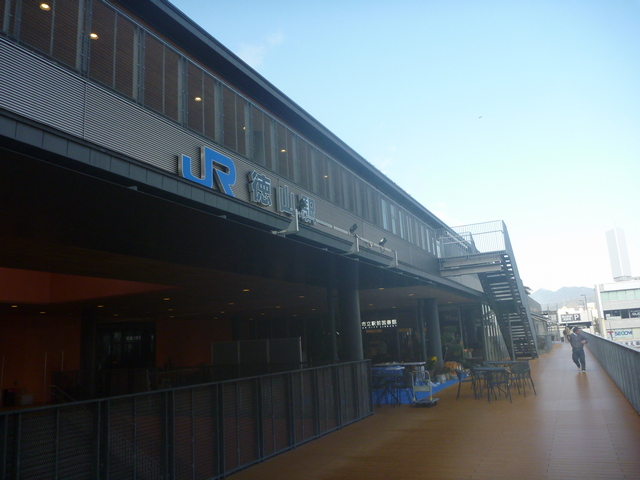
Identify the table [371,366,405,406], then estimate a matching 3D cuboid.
[{"bbox_3d":[1.698,3.707,13.015,0.680,0.760,0.680,-9,-13,25],"label":"table"}]

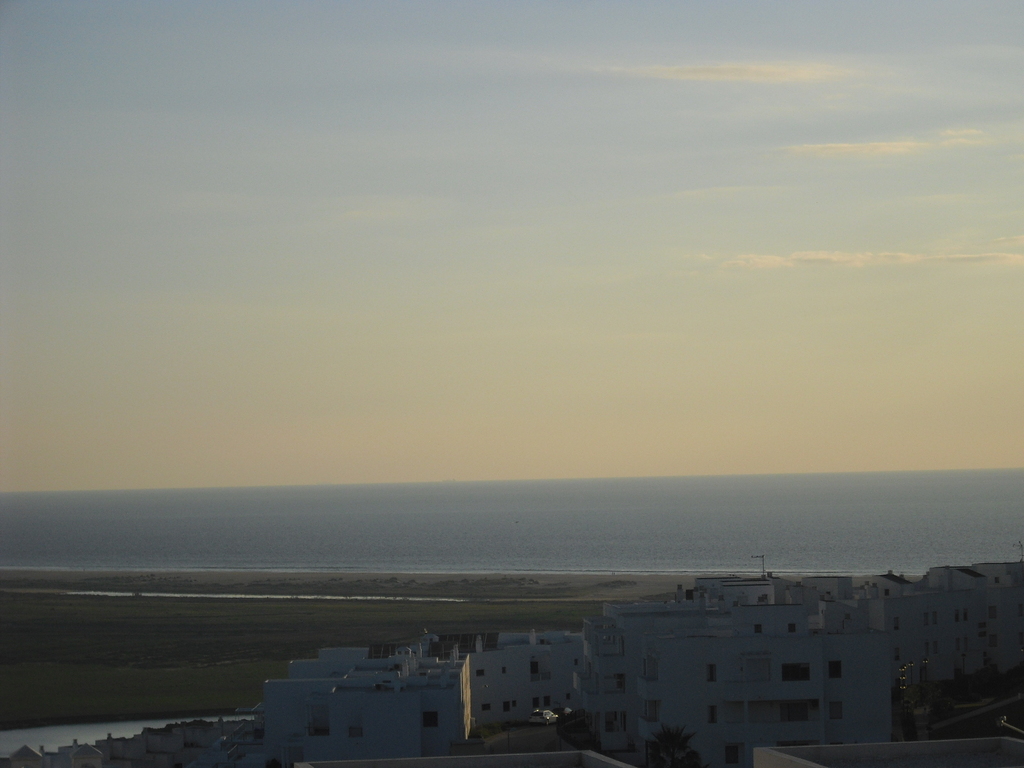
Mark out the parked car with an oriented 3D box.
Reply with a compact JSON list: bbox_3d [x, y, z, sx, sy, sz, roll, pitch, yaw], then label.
[{"bbox_3d":[3.297,33.542,337.000,1.760,1.460,4.200,-2,-2,24],"label":"parked car"}]

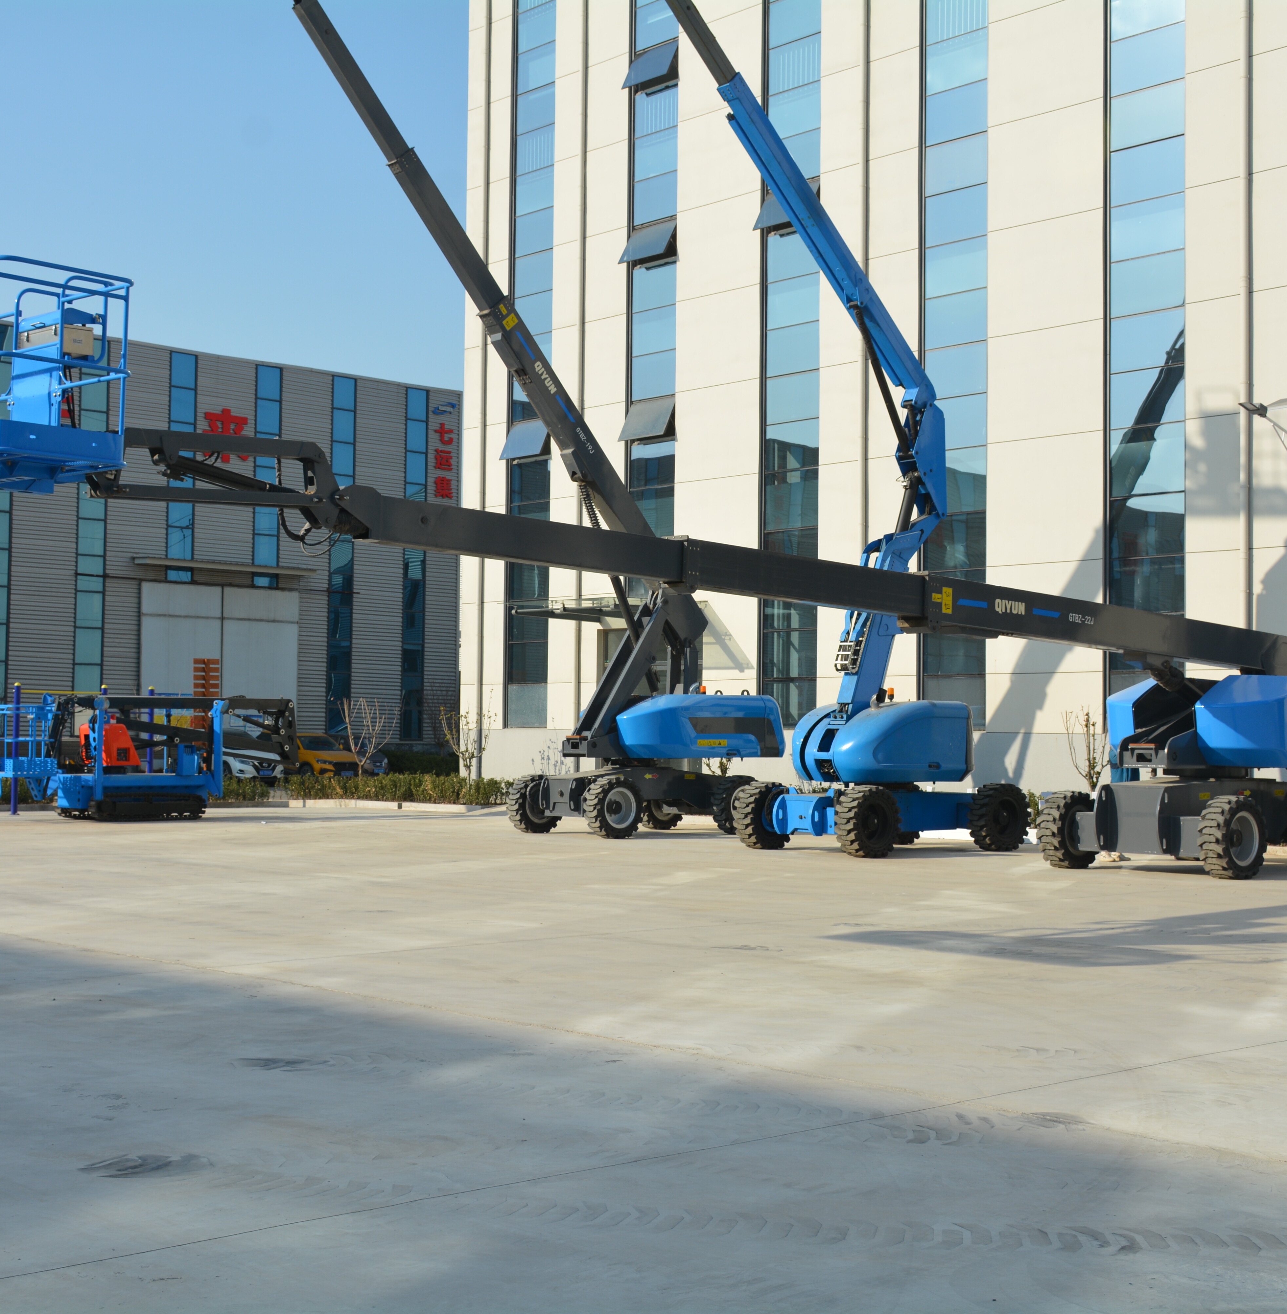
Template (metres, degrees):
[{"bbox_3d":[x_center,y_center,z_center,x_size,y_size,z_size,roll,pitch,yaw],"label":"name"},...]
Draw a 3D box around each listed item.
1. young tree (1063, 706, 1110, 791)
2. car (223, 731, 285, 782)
[{"bbox_3d":[6.719,1.710,29.506,0.900,1.944,0.900,0,-2,13],"label":"young tree"},{"bbox_3d":[-11.633,2.786,54.550,1.840,1.580,4.400,3,-3,-42],"label":"car"}]

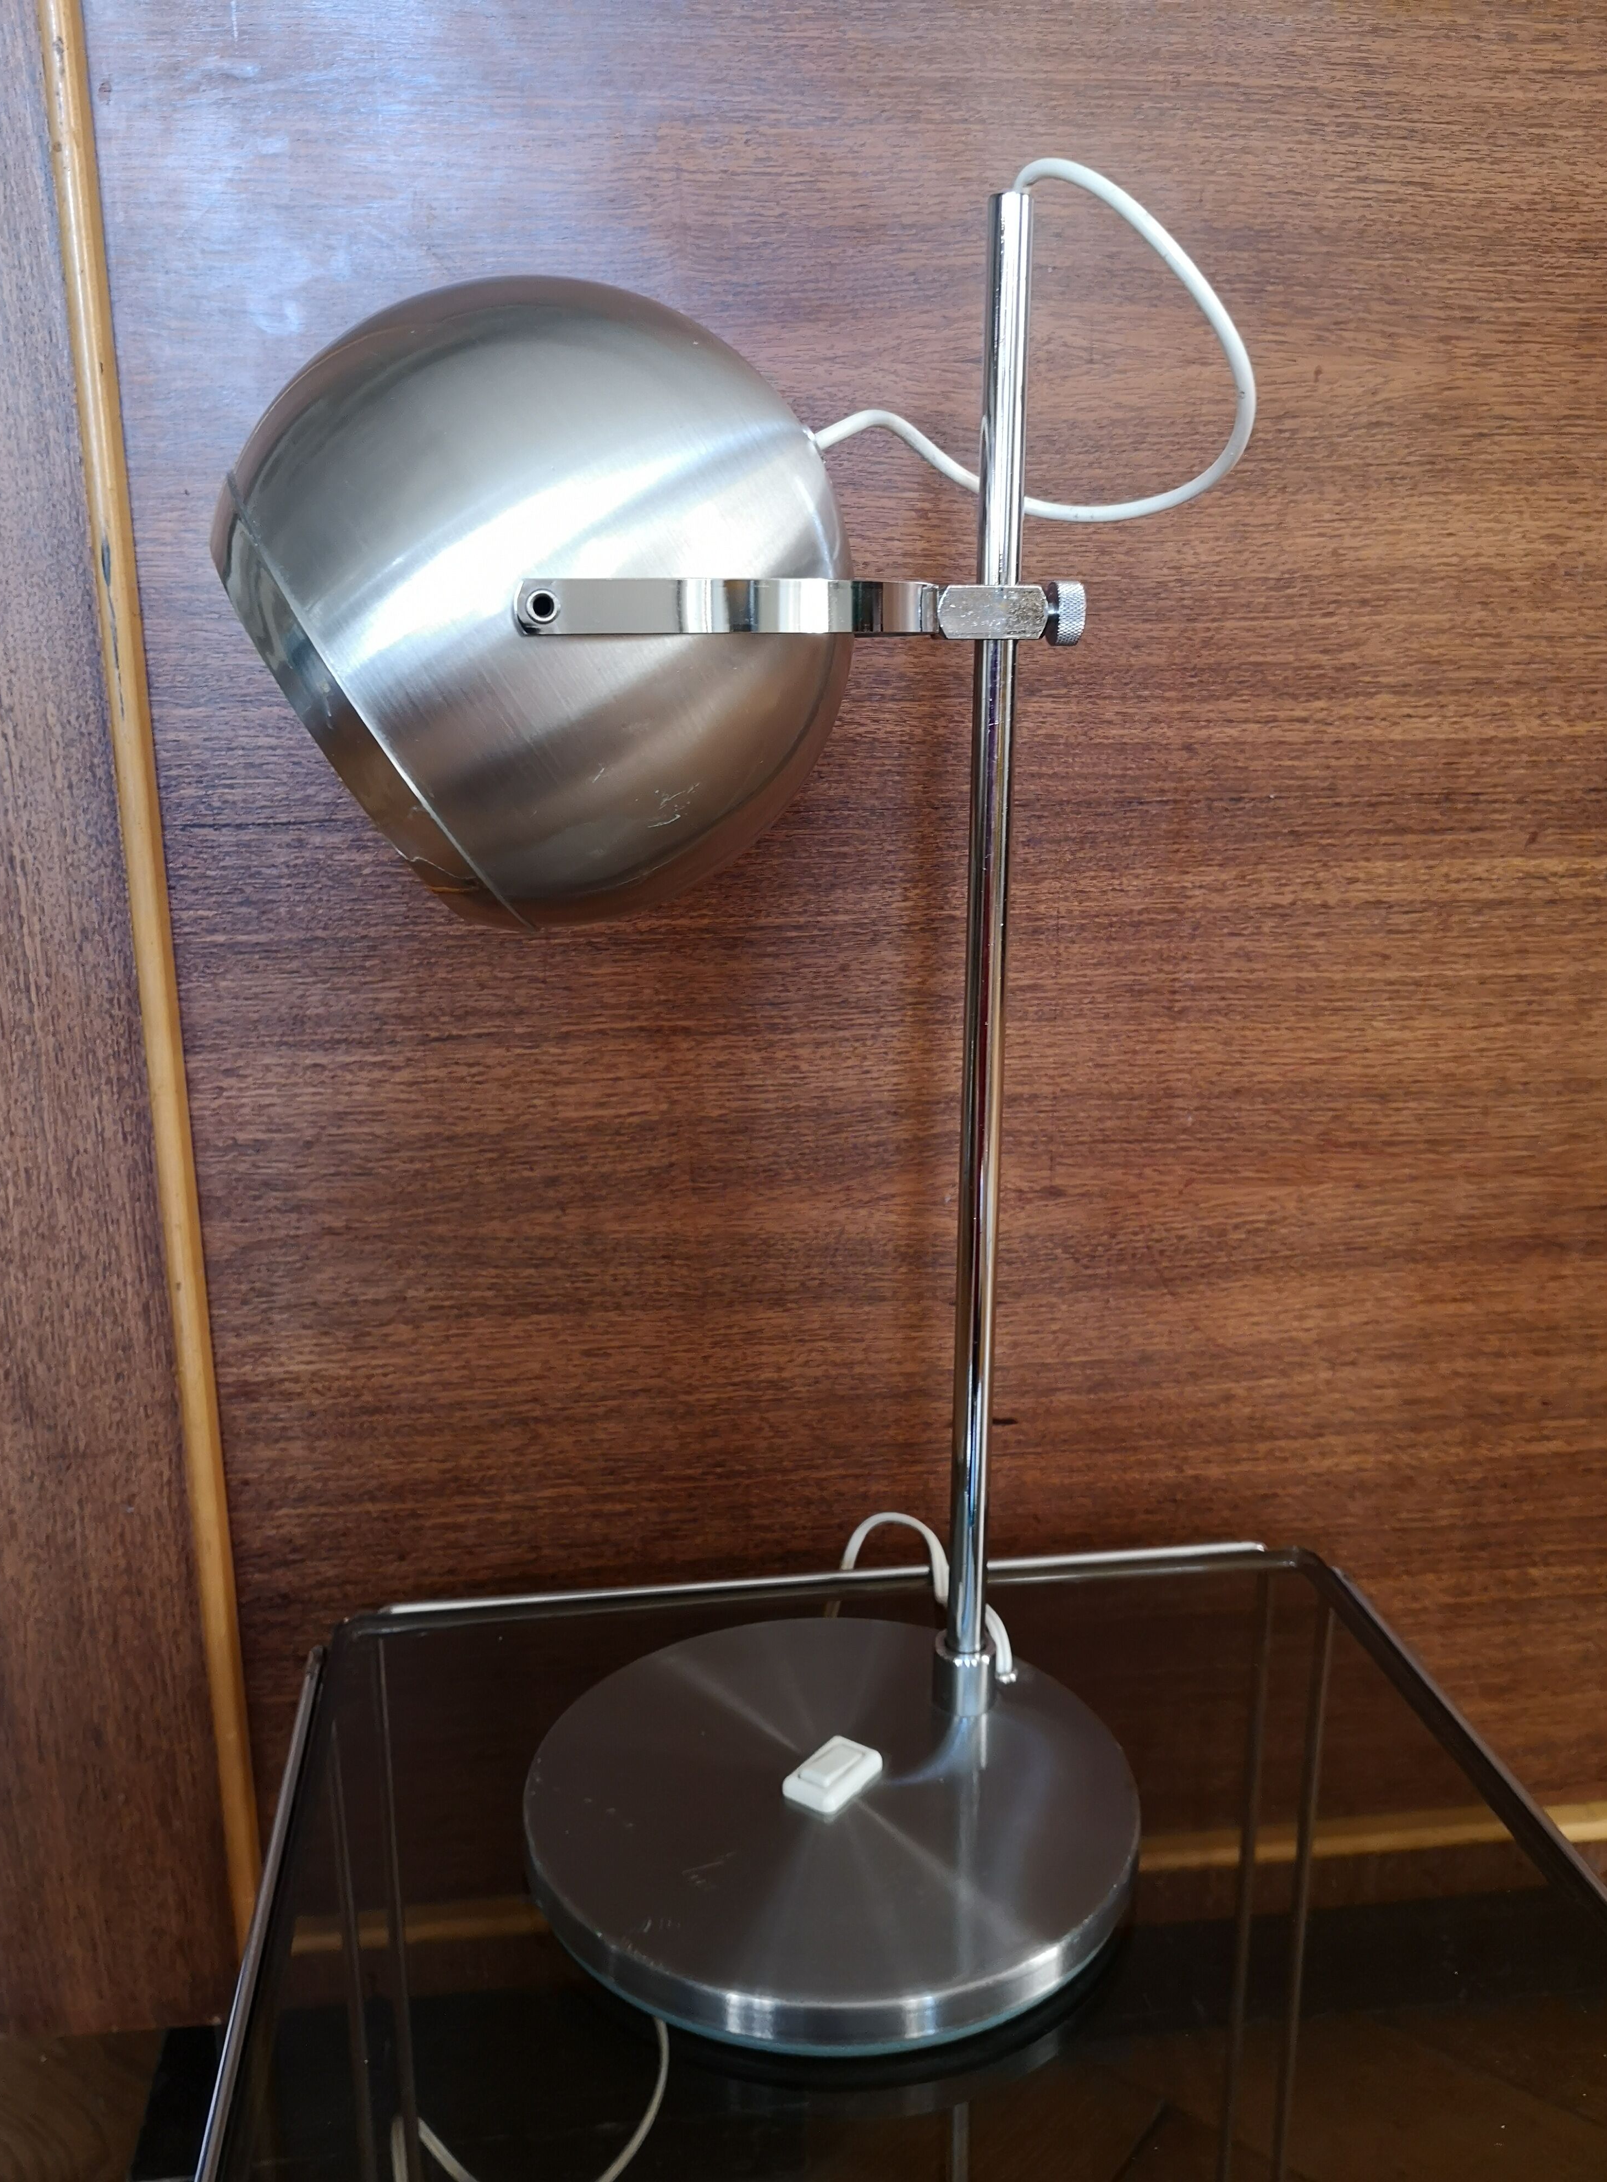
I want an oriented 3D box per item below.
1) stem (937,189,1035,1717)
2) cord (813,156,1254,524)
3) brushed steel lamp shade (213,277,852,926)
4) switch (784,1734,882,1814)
[{"bbox_3d":[0.057,-0.020,0.535,0.021,0.479,0.021,-2,14,-9],"label":"stem"},{"bbox_3d":[0.067,-0.217,0.498,0.133,0.098,0.036,-2,14,-9],"label":"cord"},{"bbox_3d":[-0.066,-0.142,0.486,0.156,0.176,0.176,-32,16,0],"label":"brushed steel lamp shade"},{"bbox_3d":[0.010,0.219,0.548,0.019,0.007,0.030,10,16,34],"label":"switch"}]

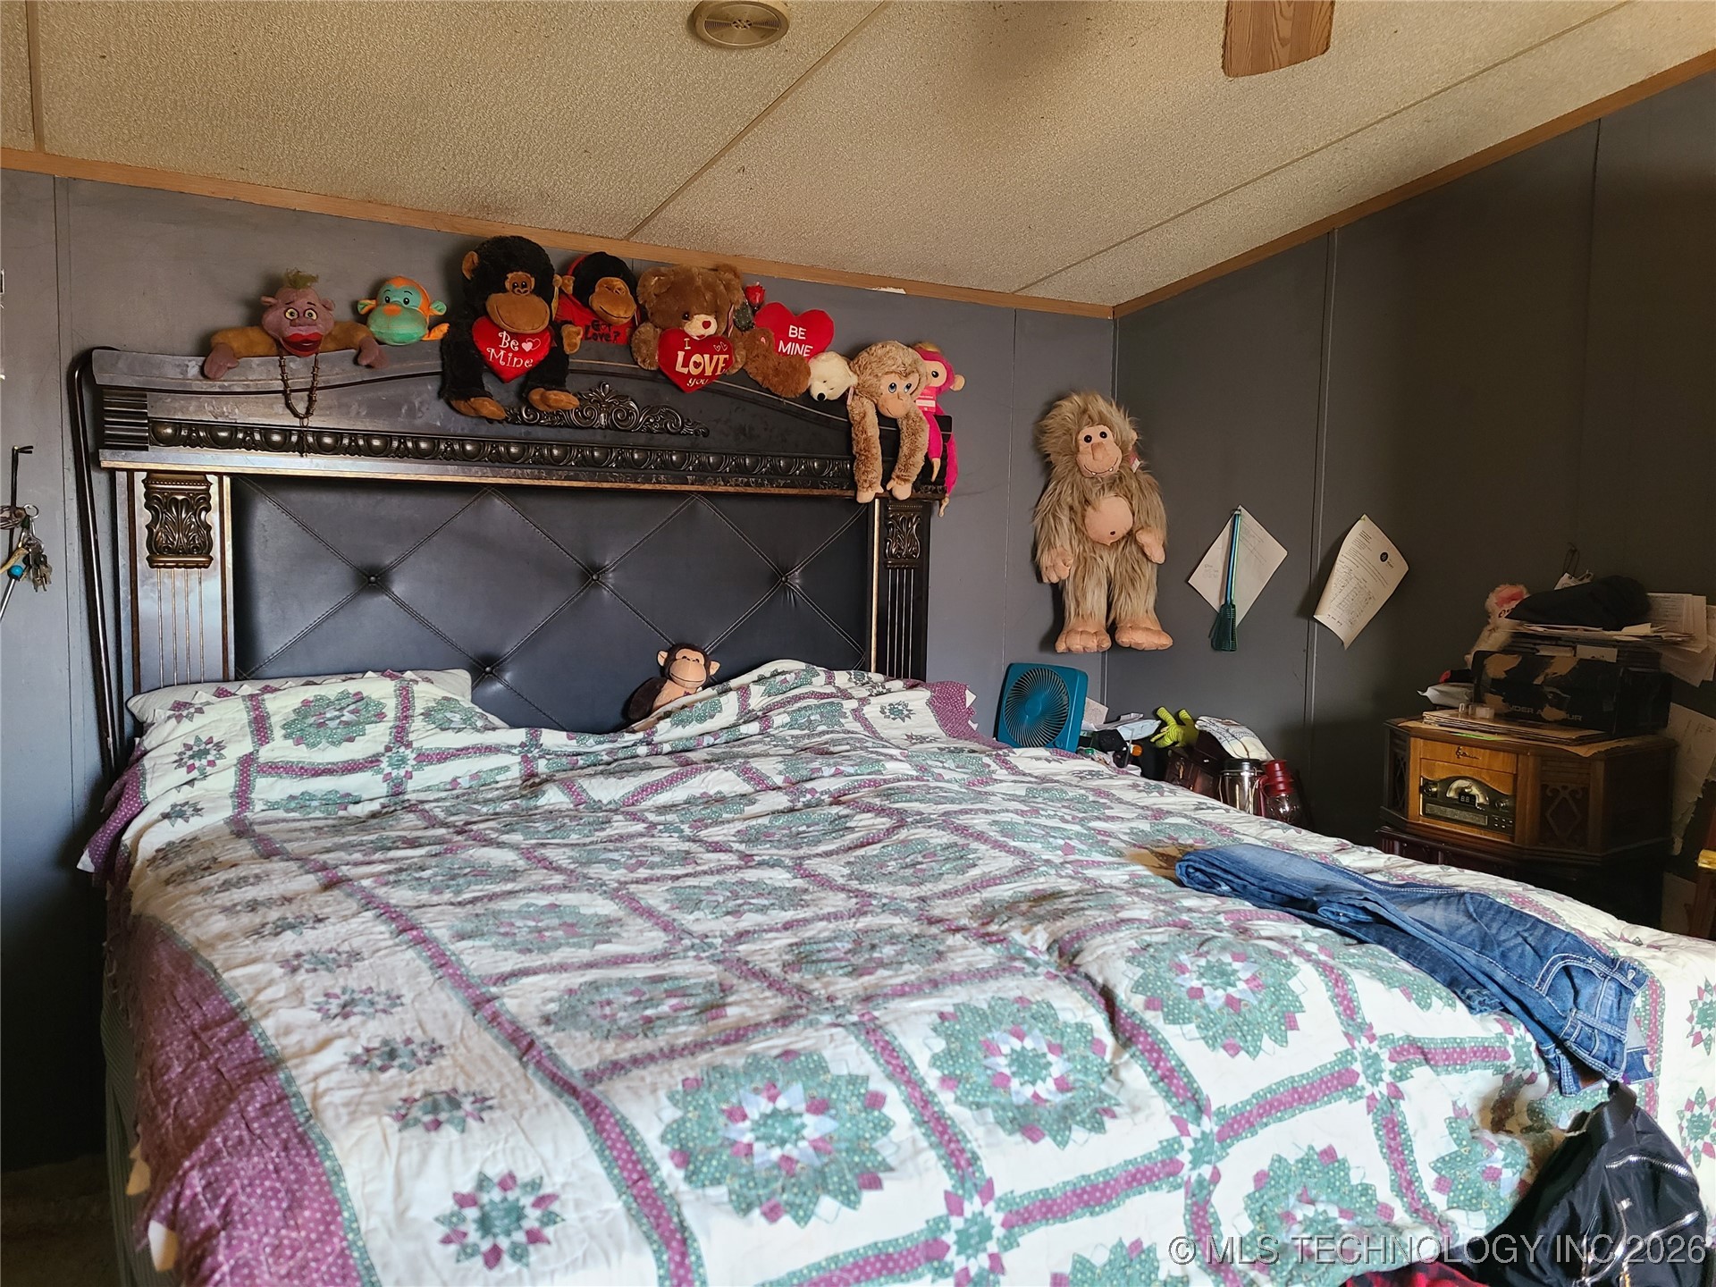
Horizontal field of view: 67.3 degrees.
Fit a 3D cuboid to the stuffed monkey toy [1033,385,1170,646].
[{"bbox_3d":[0.727,-0.363,3.860,0.390,0.760,0.220,1,4,-1],"label":"stuffed monkey toy"}]

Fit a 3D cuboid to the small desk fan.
[{"bbox_3d":[0.529,0.189,3.700,0.250,0.262,0.080,5,-5,43],"label":"small desk fan"}]

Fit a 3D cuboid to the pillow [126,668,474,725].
[{"bbox_3d":[-1.075,0.225,2.598,0.680,0.160,0.430,-2,26,-31],"label":"pillow"}]

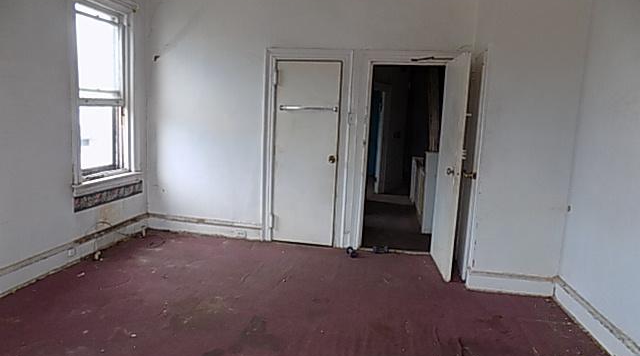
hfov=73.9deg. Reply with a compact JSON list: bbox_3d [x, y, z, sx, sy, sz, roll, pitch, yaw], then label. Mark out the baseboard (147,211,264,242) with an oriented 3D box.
[{"bbox_3d":[-1.377,0.590,5.029,1.420,0.177,0.028,4,8,8],"label":"baseboard"}]

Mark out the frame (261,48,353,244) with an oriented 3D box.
[{"bbox_3d":[-0.159,-0.318,4.758,0.937,2.161,0.120,4,8,8],"label":"frame"}]

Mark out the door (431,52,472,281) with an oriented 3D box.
[{"bbox_3d":[1.252,-0.115,4.167,0.042,2.023,0.736,3,8,4],"label":"door"}]

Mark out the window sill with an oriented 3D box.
[{"bbox_3d":[-2.203,0.051,4.418,0.120,0.108,1.108,4,8,8],"label":"window sill"}]

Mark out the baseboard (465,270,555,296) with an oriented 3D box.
[{"bbox_3d":[1.656,0.918,3.710,0.731,0.168,0.028,4,8,8],"label":"baseboard"}]

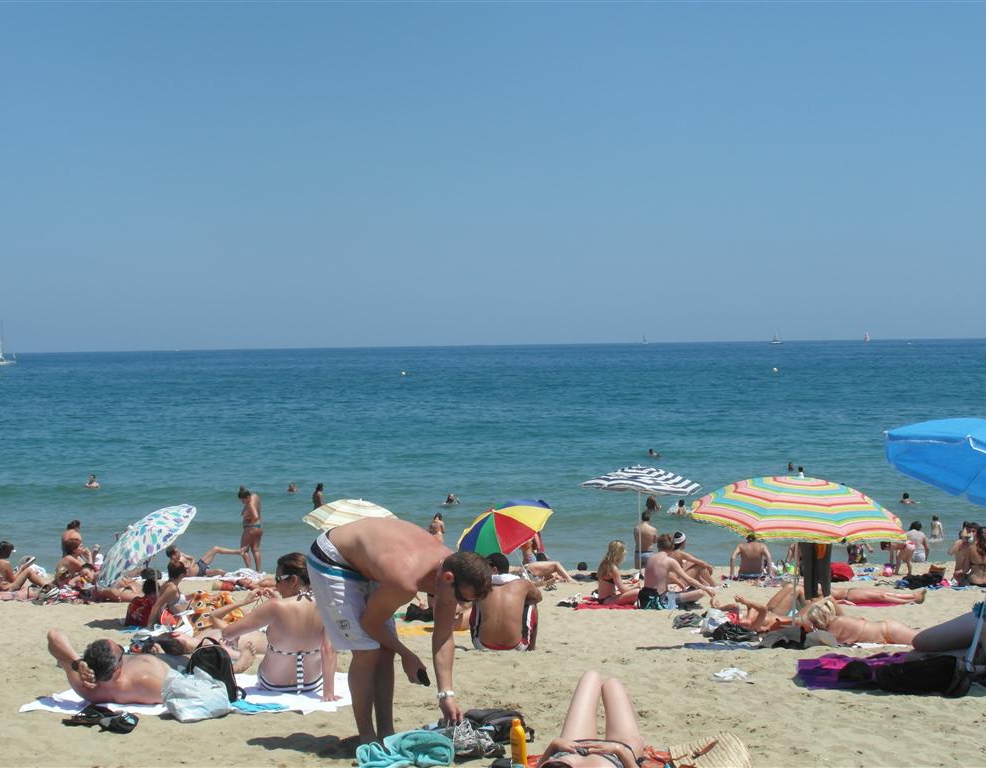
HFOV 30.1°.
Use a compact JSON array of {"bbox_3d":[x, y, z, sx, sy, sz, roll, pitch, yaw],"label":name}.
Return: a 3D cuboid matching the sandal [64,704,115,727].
[{"bbox_3d":[-2.326,1.916,10.600,0.300,0.110,0.150,-1,1,-6],"label":"sandal"}]

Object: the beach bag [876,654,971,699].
[{"bbox_3d":[2.570,1.751,11.000,0.560,0.210,0.300,-1,1,0],"label":"beach bag"}]

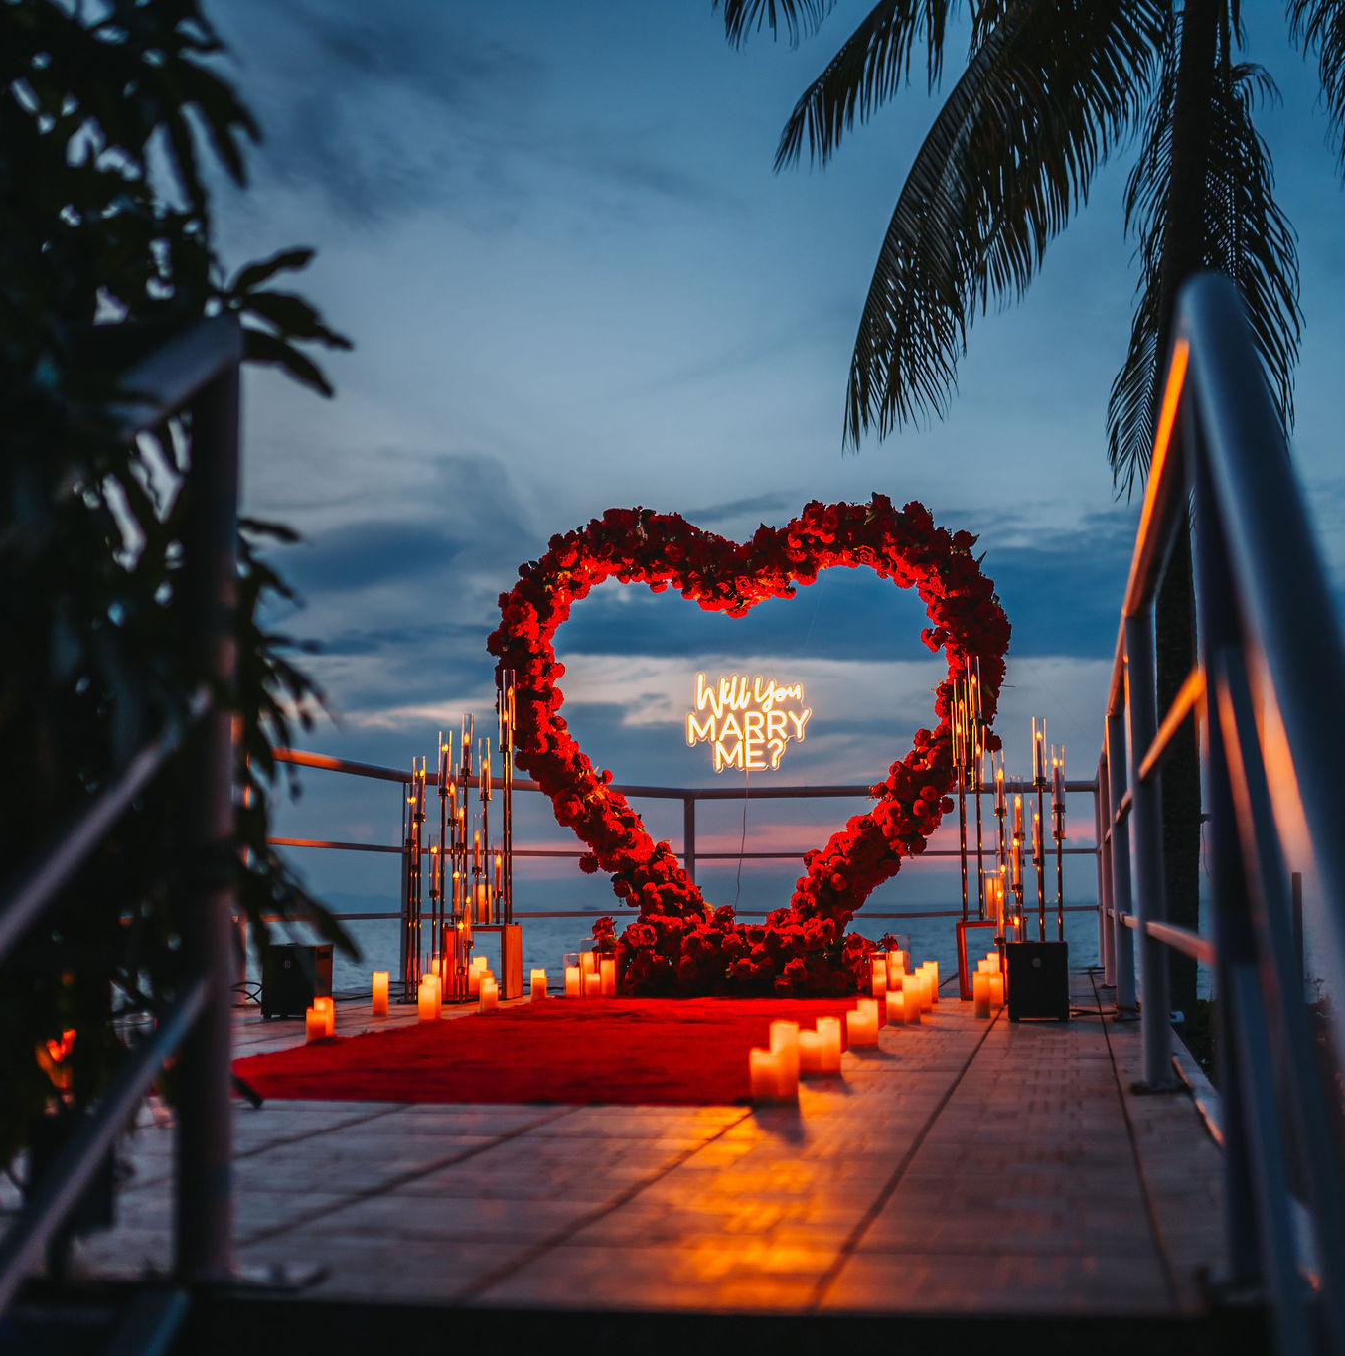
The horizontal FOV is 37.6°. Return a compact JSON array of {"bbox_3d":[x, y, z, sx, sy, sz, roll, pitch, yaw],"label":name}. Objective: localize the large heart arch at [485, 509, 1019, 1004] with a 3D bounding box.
[{"bbox_3d":[0.421,0.346,9.750,2.500,2.400,0.480,-2,-7,11],"label":"large heart arch"}]

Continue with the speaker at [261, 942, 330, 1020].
[{"bbox_3d":[-1.527,1.244,8.057,0.215,0.287,0.185,-2,-7,11],"label":"speaker"}]

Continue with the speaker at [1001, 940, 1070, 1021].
[{"bbox_3d":[1.318,1.090,7.134,0.215,0.287,0.185,-2,-7,11],"label":"speaker"}]

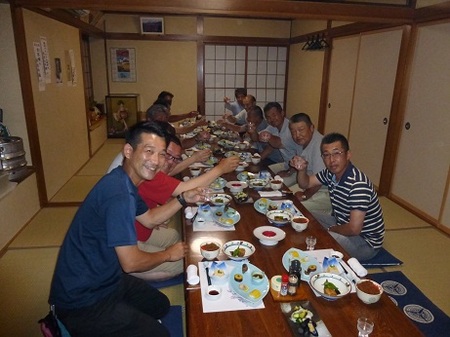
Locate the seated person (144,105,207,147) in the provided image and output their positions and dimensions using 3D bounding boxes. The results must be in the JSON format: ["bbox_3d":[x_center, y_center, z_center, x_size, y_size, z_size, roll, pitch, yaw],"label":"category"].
[{"bbox_3d":[-0.719,-0.360,4.171,0.840,0.920,0.560,-1,17,-7],"label":"seated person"}]

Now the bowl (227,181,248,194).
[{"bbox_3d":[0.106,0.166,2.714,0.188,0.057,0.188,1,17,0],"label":"bowl"}]

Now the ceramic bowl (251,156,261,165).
[{"bbox_3d":[0.340,-0.097,3.682,0.114,0.069,0.114,1,17,0],"label":"ceramic bowl"}]

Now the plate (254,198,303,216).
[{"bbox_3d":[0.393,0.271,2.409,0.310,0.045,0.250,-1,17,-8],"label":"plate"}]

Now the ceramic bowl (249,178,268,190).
[{"bbox_3d":[0.298,0.149,2.872,0.182,0.060,0.182,1,17,0],"label":"ceramic bowl"}]

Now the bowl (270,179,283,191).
[{"bbox_3d":[0.441,0.147,2.779,0.107,0.066,0.107,1,17,0],"label":"bowl"}]

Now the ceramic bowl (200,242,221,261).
[{"bbox_3d":[-0.082,0.461,1.792,0.112,0.068,0.112,1,17,0],"label":"ceramic bowl"}]

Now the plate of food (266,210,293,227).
[{"bbox_3d":[0.367,0.347,2.211,0.180,0.060,0.180,1,17,0],"label":"plate of food"}]

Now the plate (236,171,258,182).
[{"bbox_3d":[0.201,0.071,3.145,0.190,0.050,0.290,-2,17,-8],"label":"plate"}]

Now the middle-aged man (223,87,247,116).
[{"bbox_3d":[0.271,-0.776,5.398,0.750,0.970,0.580,-8,20,-28],"label":"middle-aged man"}]

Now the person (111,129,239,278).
[{"bbox_3d":[-0.386,0.190,2.286,0.880,0.930,0.660,4,17,9],"label":"person"}]

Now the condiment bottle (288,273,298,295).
[{"bbox_3d":[0.307,0.523,1.463,0.040,0.088,0.040,-1,17,-8],"label":"condiment bottle"}]

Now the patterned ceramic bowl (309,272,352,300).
[{"bbox_3d":[0.494,0.570,1.537,0.192,0.064,0.192,1,17,0],"label":"patterned ceramic bowl"}]

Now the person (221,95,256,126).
[{"bbox_3d":[0.370,-0.606,4.927,0.770,0.960,0.570,-6,18,-22],"label":"person"}]

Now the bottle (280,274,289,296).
[{"bbox_3d":[0.278,0.539,1.507,0.035,0.105,0.035,-1,17,-7],"label":"bottle"}]

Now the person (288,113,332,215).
[{"bbox_3d":[0.781,0.007,2.953,0.640,0.980,0.720,15,22,39],"label":"person"}]

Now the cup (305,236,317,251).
[{"bbox_3d":[0.502,0.438,1.909,0.062,0.064,0.062,1,17,0],"label":"cup"}]

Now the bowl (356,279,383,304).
[{"bbox_3d":[0.648,0.568,1.473,0.113,0.069,0.113,1,17,0],"label":"bowl"}]

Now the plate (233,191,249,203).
[{"bbox_3d":[0.138,0.211,2.589,0.140,0.045,0.180,-1,17,-8],"label":"plate"}]

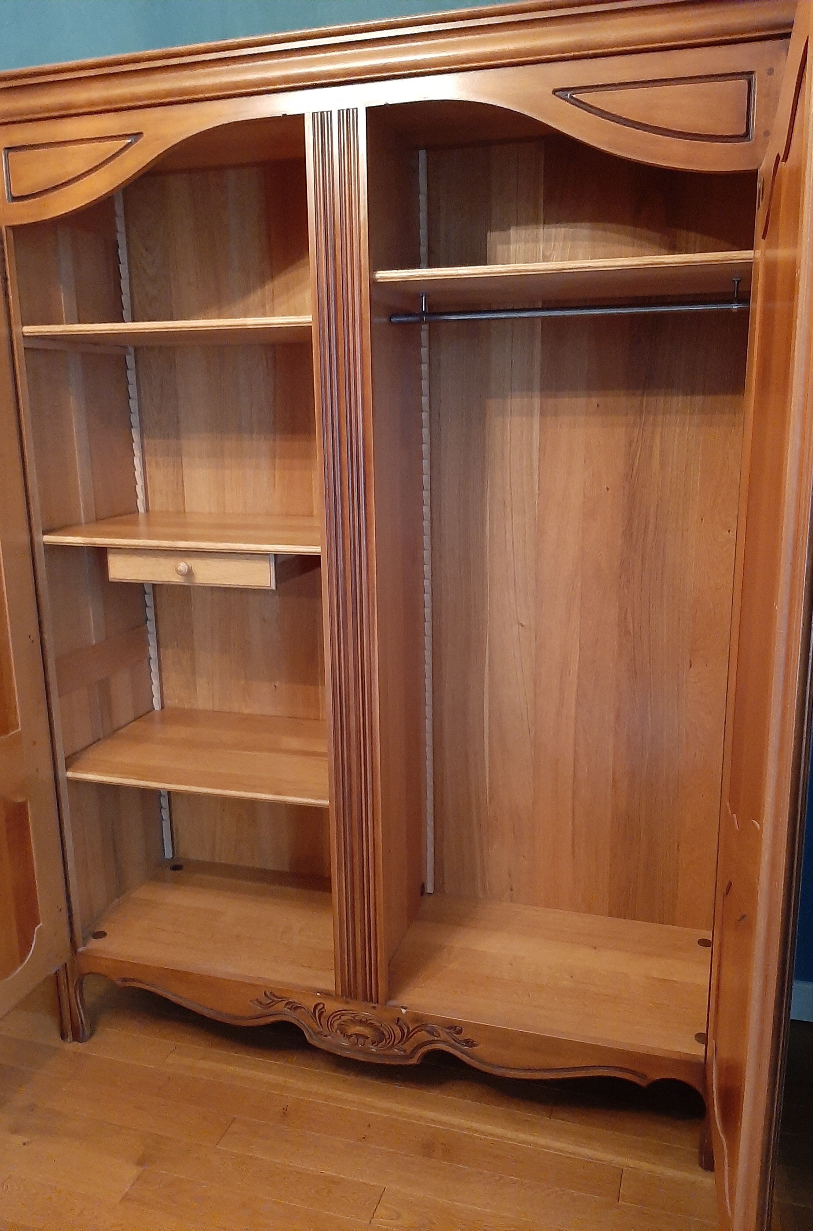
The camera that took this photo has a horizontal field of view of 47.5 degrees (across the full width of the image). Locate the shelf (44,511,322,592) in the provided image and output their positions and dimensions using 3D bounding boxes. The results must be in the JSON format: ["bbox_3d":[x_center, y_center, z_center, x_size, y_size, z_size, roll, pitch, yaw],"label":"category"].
[{"bbox_3d":[-0.420,-0.159,2.164,0.735,0.098,0.450,3,14,16],"label":"shelf"}]

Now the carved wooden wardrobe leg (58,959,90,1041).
[{"bbox_3d":[-0.828,0.944,2.317,0.098,0.232,0.066,3,14,16],"label":"carved wooden wardrobe leg"}]

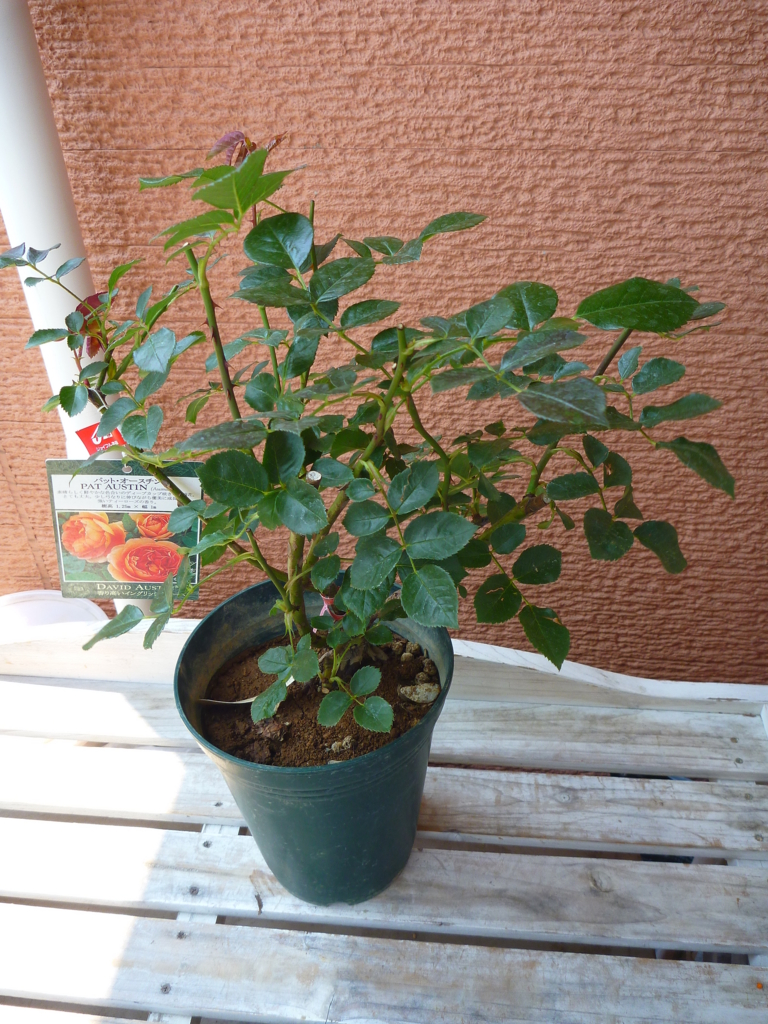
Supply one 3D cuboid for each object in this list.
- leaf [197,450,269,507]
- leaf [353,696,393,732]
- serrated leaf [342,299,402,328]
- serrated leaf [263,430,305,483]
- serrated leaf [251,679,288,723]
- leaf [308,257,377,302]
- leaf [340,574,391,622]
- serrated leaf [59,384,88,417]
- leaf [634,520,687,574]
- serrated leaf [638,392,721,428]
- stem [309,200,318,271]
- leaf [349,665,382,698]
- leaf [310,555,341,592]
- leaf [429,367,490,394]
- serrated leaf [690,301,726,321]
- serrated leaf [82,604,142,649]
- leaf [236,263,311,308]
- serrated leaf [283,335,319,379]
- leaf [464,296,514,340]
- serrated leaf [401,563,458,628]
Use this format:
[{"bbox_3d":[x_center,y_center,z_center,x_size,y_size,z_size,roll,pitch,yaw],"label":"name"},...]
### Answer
[{"bbox_3d":[-0.088,-0.019,0.479,0.043,0.008,0.031,20,79,-5],"label":"leaf"},{"bbox_3d":[-0.008,0.136,0.555,0.031,0.006,0.024,39,60,16],"label":"leaf"},{"bbox_3d":[-0.007,-0.106,0.443,0.037,0.010,0.020,-28,53,-22],"label":"serrated leaf"},{"bbox_3d":[-0.053,-0.029,0.441,0.023,0.007,0.031,-7,70,-6],"label":"serrated leaf"},{"bbox_3d":[-0.079,0.131,0.577,0.019,0.006,0.037,27,68,40],"label":"serrated leaf"},{"bbox_3d":[-0.019,-0.115,0.406,0.029,0.007,0.043,31,60,28],"label":"leaf"},{"bbox_3d":[-0.012,0.054,0.537,0.032,0.036,0.010,6,9,-1],"label":"leaf"},{"bbox_3d":[-0.188,-0.068,0.501,0.015,0.022,0.009,15,-7,-17],"label":"serrated leaf"},{"bbox_3d":[0.193,0.024,0.571,0.042,0.008,0.023,39,70,9],"label":"leaf"},{"bbox_3d":[0.160,-0.054,0.442,0.042,0.006,0.022,-15,39,10],"label":"serrated leaf"},{"bbox_3d":[-0.036,-0.141,0.425,0.003,0.037,0.003,3,36,5],"label":"stem"},{"bbox_3d":[-0.012,0.112,0.552,0.018,0.007,0.026,42,74,14],"label":"leaf"},{"bbox_3d":[-0.039,0.041,0.557,0.021,0.006,0.028,6,64,11],"label":"leaf"},{"bbox_3d":[0.039,-0.067,0.422,0.034,0.005,0.018,-13,40,5],"label":"leaf"},{"bbox_3d":[0.185,-0.115,0.474,0.027,0.004,0.014,-20,46,-10],"label":"serrated leaf"},{"bbox_3d":[-0.180,0.076,0.551,0.046,0.009,0.022,-28,42,0],"label":"serrated leaf"},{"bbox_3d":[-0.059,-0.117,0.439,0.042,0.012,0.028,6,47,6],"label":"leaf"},{"bbox_3d":[-0.047,-0.088,0.469,0.032,0.017,0.010,-54,20,-8],"label":"serrated leaf"},{"bbox_3d":[0.056,-0.106,0.448,0.020,0.006,0.038,28,62,20],"label":"leaf"},{"bbox_3d":[0.027,0.050,0.493,0.031,0.008,0.042,-37,77,-6],"label":"serrated leaf"}]

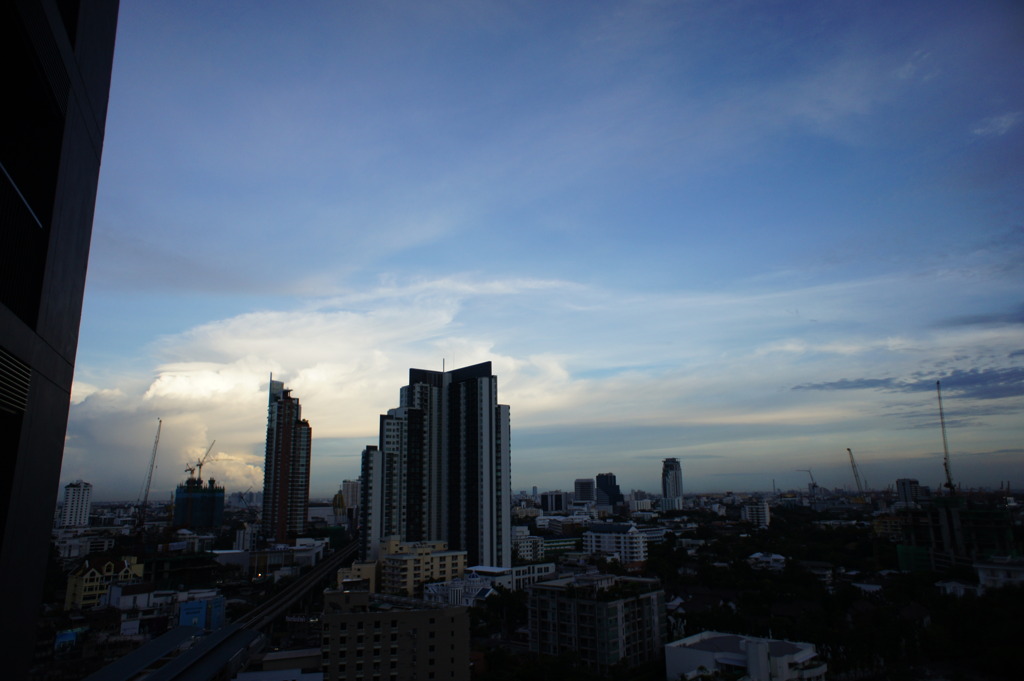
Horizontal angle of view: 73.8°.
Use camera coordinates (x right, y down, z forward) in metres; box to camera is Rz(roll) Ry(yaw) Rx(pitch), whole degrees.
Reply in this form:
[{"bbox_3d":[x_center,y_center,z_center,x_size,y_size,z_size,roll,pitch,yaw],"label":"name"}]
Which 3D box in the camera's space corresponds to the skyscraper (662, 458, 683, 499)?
[{"bbox_3d":[302.400,278.050,1285.990,33.000,109.620,30.000,-5,-13,19],"label":"skyscraper"}]

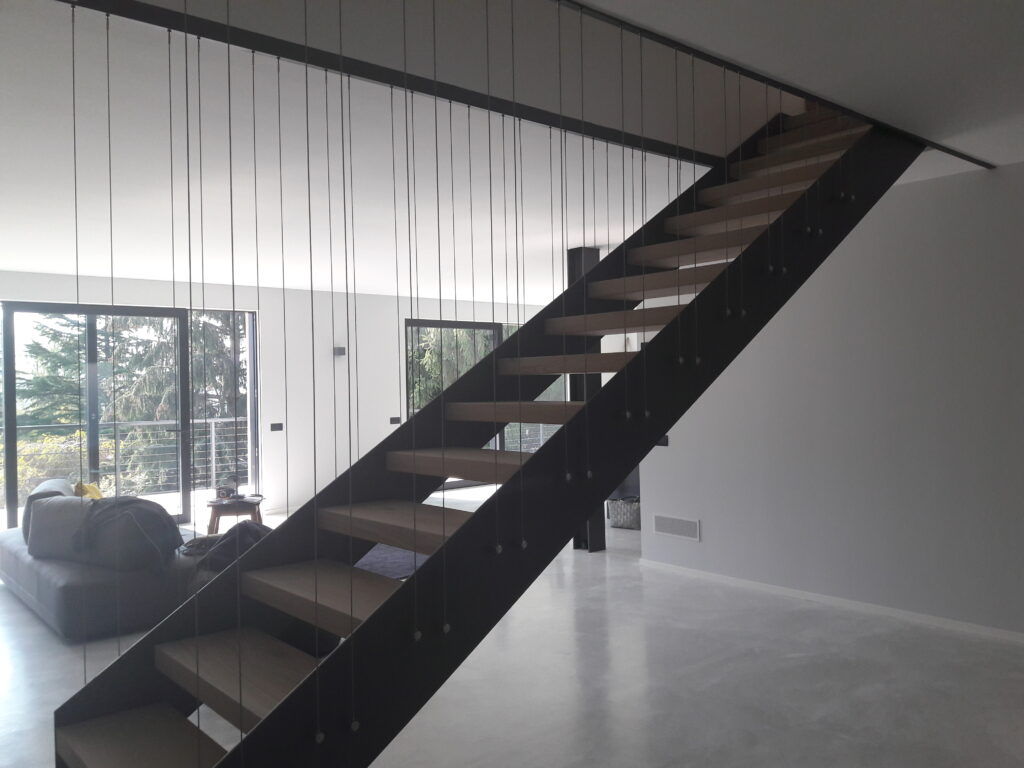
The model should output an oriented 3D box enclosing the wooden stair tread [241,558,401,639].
[{"bbox_3d":[-0.494,0.645,2.501,0.300,0.069,0.845,-1,0,-41],"label":"wooden stair tread"}]

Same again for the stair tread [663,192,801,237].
[{"bbox_3d":[1.159,-0.806,3.958,0.300,0.069,0.845,-1,0,-41],"label":"stair tread"}]

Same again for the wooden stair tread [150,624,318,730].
[{"bbox_3d":[-0.701,0.827,2.319,0.300,0.069,0.845,-1,0,-41],"label":"wooden stair tread"}]

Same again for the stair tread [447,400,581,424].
[{"bbox_3d":[0.126,0.101,3.047,0.300,0.069,0.845,-1,0,-41],"label":"stair tread"}]

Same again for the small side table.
[{"bbox_3d":[-2.551,1.313,7.676,0.490,0.450,0.330,-1,0,-12],"label":"small side table"}]

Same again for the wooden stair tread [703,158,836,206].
[{"bbox_3d":[1.399,-1.008,4.221,0.306,0.071,0.860,-1,0,-41],"label":"wooden stair tread"}]

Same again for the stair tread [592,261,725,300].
[{"bbox_3d":[0.746,-0.443,3.593,0.300,0.069,0.845,-1,0,-41],"label":"stair tread"}]

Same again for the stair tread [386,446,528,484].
[{"bbox_3d":[-0.084,0.292,2.930,0.306,0.071,0.860,-1,0,-41],"label":"stair tread"}]

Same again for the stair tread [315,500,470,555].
[{"bbox_3d":[-0.296,0.477,2.745,0.306,0.071,0.860,-1,0,-41],"label":"stair tread"}]

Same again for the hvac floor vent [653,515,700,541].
[{"bbox_3d":[1.277,1.122,6.472,0.020,0.146,0.436,-1,0,-41],"label":"hvac floor vent"}]

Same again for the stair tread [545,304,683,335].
[{"bbox_3d":[0.539,-0.262,3.411,0.300,0.069,0.845,-1,0,-41],"label":"stair tread"}]

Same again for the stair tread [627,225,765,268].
[{"bbox_3d":[0.953,-0.624,3.775,0.300,0.069,0.845,-1,0,-41],"label":"stair tread"}]

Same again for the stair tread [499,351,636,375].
[{"bbox_3d":[0.340,-0.080,3.299,0.306,0.071,0.860,-1,0,-41],"label":"stair tread"}]

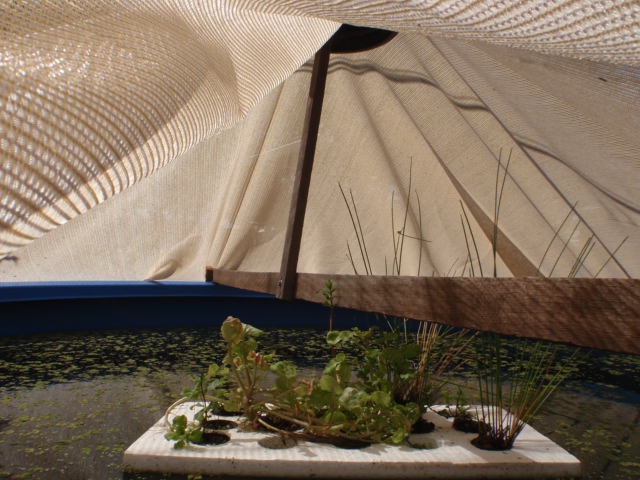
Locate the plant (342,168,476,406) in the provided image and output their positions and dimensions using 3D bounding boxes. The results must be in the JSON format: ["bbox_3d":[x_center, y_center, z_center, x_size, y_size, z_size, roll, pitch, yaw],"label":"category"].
[{"bbox_3d":[0.175,0.094,1.050,0.270,0.490,0.240,1,-3,0],"label":"plant"}]

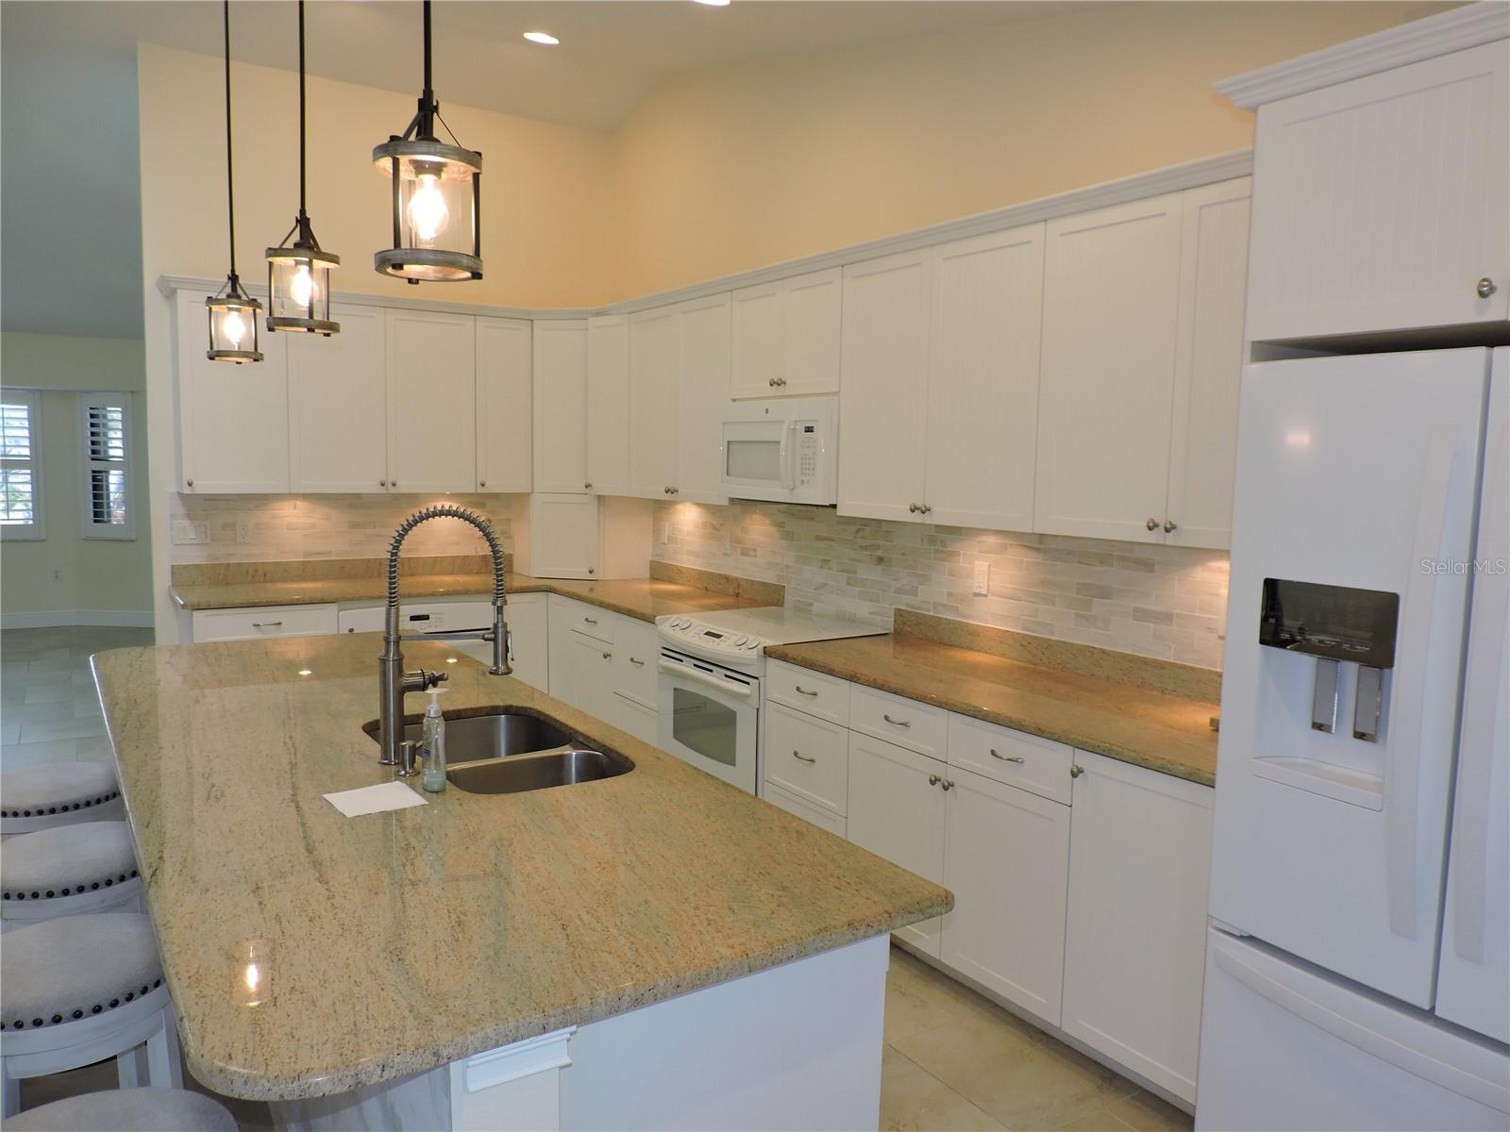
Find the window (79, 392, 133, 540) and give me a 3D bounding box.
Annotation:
[{"bbox_3d":[-5.588,-0.856,9.050,0.490,1.270,0.080,2,6,5],"label":"window"}]

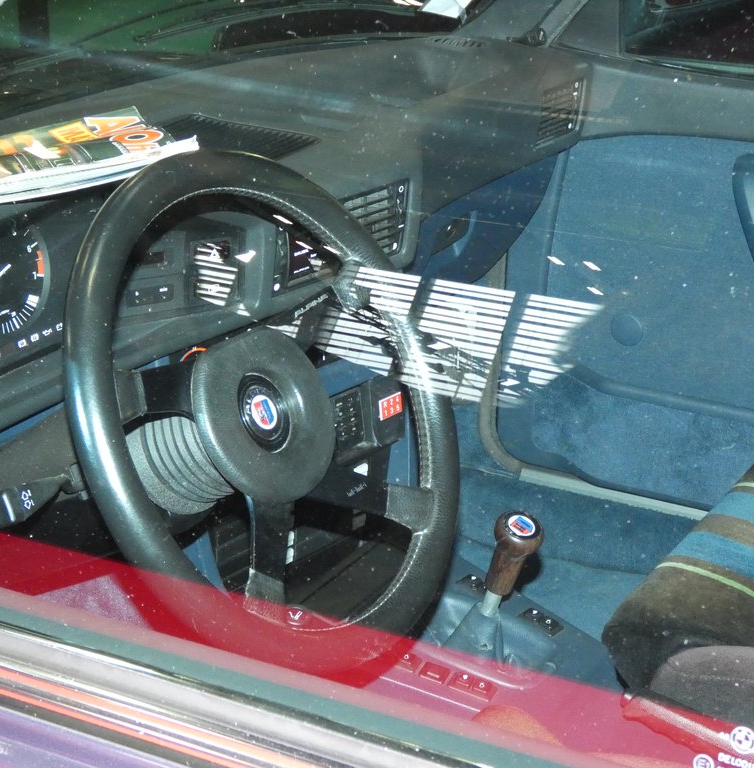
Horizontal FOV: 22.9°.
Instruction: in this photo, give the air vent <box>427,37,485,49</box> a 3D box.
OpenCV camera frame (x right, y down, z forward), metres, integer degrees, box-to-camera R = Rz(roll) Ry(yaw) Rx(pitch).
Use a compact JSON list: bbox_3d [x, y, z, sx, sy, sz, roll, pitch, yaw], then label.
[{"bbox_3d":[0.098,-0.421,2.300,0.068,0.013,0.028,14,25,28],"label":"air vent"}]

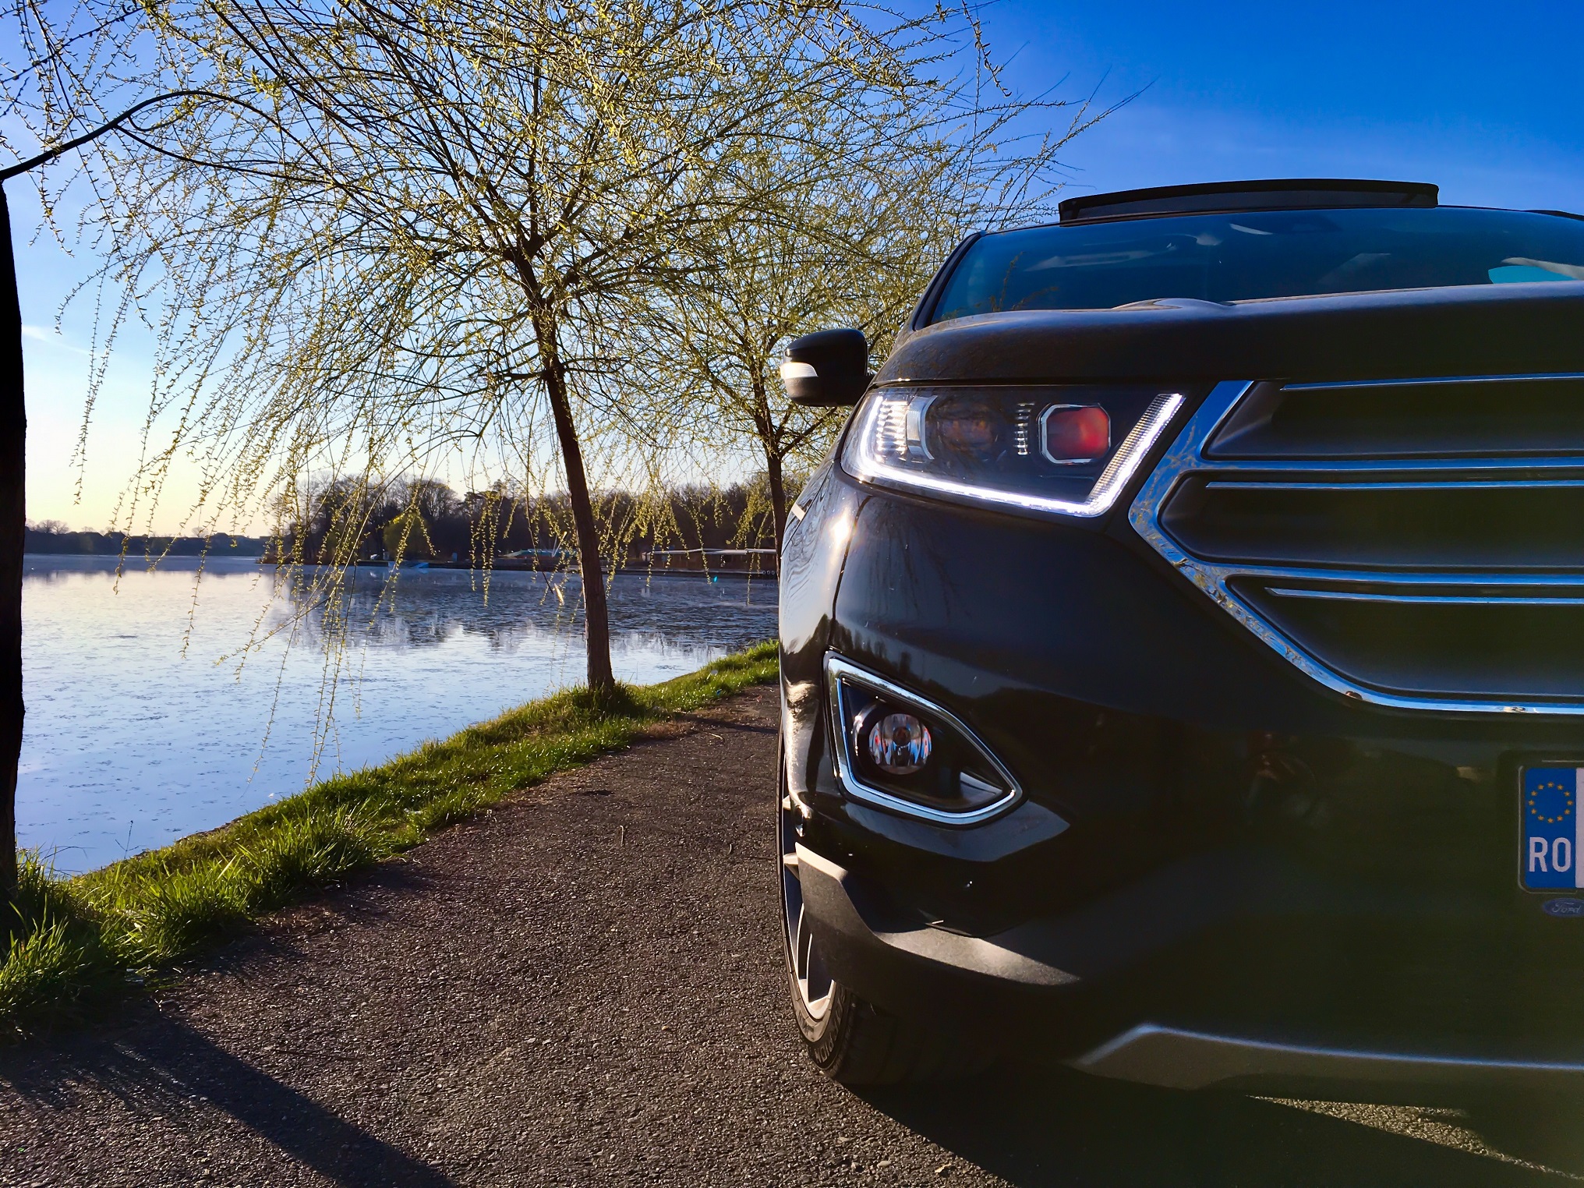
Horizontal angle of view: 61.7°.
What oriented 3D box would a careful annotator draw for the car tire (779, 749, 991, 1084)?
[{"bbox_3d":[0.152,0.404,2.165,0.250,0.735,0.735,0,2,-10],"label":"car tire"}]

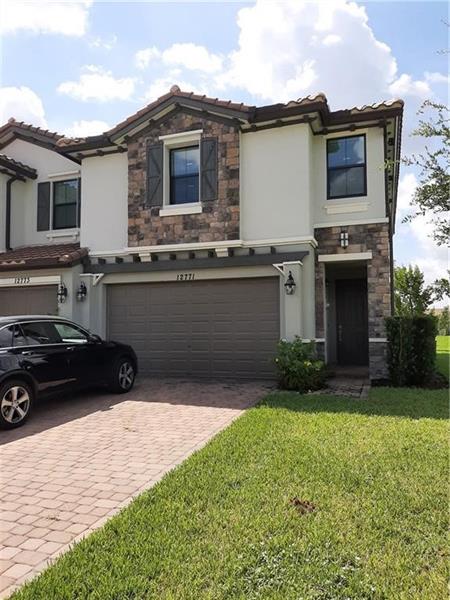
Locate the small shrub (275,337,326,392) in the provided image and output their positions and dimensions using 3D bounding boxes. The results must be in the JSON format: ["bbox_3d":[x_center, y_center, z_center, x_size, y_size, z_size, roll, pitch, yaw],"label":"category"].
[{"bbox_3d":[1.568,1.306,9.338,0.977,1.057,0.950,-1,-3,21],"label":"small shrub"}]

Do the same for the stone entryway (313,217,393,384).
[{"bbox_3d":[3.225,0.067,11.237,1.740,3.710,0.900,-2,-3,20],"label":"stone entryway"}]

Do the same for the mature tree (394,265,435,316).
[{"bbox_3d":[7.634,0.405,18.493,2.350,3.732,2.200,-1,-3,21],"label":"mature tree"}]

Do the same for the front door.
[{"bbox_3d":[3.521,0.625,12.345,0.925,2.383,0.080,-1,-3,21],"label":"front door"}]

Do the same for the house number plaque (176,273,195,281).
[{"bbox_3d":[-0.984,-0.578,11.336,0.502,0.182,0.030,-1,-3,21],"label":"house number plaque"}]

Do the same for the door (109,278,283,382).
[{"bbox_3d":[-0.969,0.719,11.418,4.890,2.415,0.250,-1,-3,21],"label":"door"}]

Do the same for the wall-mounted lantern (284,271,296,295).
[{"bbox_3d":[1.442,-0.375,9.922,0.250,0.507,0.300,-1,-3,21],"label":"wall-mounted lantern"}]

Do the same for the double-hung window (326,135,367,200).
[{"bbox_3d":[2.980,-3.232,11.010,0.922,1.535,0.100,-2,-6,19],"label":"double-hung window"}]

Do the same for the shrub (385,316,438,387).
[{"bbox_3d":[4.148,1.095,10.015,1.021,1.495,1.050,-1,-3,21],"label":"shrub"}]

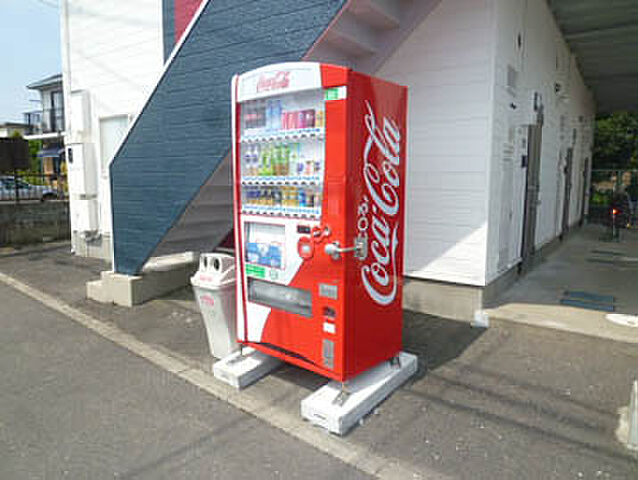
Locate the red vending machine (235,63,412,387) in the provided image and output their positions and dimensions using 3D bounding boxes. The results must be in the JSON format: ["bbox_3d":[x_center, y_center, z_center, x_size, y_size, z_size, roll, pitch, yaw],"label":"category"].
[{"bbox_3d":[-0.009,-0.133,2.993,0.969,1.800,0.650,6,10,41],"label":"red vending machine"}]

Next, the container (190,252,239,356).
[{"bbox_3d":[-0.697,0.494,3.382,0.380,0.800,0.370,6,10,41],"label":"container"}]

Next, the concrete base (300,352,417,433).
[{"bbox_3d":[0.299,0.925,2.818,0.265,0.094,0.991,5,9,35],"label":"concrete base"}]

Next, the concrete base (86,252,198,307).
[{"bbox_3d":[-2.086,0.428,5.352,0.760,0.420,1.060,4,8,29],"label":"concrete base"}]

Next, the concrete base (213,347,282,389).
[{"bbox_3d":[-0.334,0.856,3.339,0.258,0.094,0.991,5,9,34],"label":"concrete base"}]

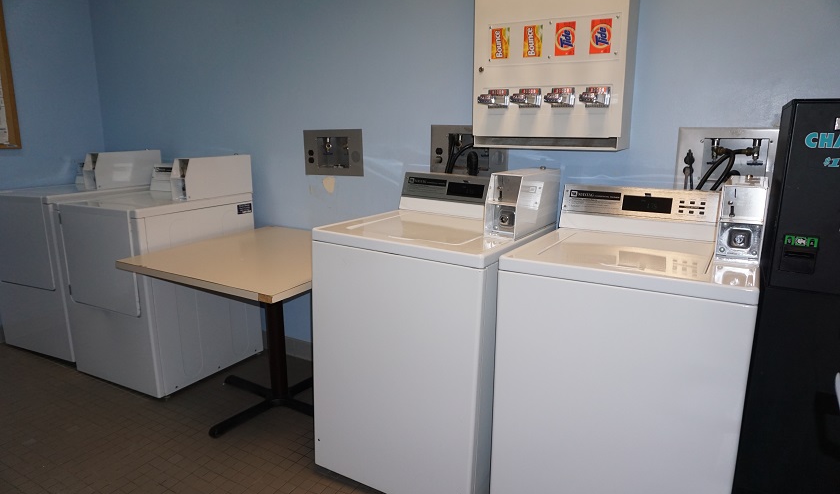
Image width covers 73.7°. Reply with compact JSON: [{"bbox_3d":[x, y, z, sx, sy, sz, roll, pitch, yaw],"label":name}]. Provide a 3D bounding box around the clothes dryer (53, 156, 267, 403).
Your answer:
[{"bbox_3d":[-1.376,0.088,3.012,0.685,1.120,0.690,6,14,29],"label":"clothes dryer"}]

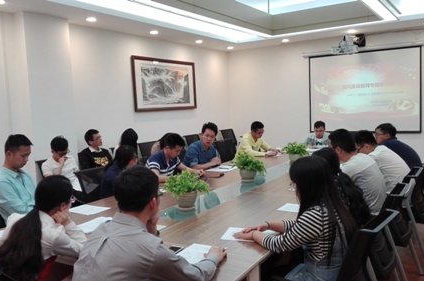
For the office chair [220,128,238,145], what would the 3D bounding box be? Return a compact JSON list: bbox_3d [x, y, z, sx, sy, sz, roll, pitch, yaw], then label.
[{"bbox_3d":[0.570,0.264,8.186,0.580,0.970,0.560,2,7,35],"label":"office chair"}]

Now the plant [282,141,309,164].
[{"bbox_3d":[1.119,0.176,4.832,0.350,0.310,0.350,2,7,35],"label":"plant"}]

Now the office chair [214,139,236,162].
[{"bbox_3d":[0.440,0.502,5.352,0.580,0.930,0.540,2,7,35],"label":"office chair"}]

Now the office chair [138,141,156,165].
[{"bbox_3d":[-0.843,0.535,6.030,0.580,0.970,0.560,2,7,35],"label":"office chair"}]

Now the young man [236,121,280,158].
[{"bbox_3d":[0.742,0.333,5.943,0.780,1.290,0.540,3,8,41],"label":"young man"}]

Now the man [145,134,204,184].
[{"bbox_3d":[-0.420,0.541,3.859,0.720,1.220,0.560,2,7,35],"label":"man"}]

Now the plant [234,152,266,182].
[{"bbox_3d":[0.359,0.265,3.539,0.310,0.280,0.310,-2,6,0],"label":"plant"}]

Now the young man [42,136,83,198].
[{"bbox_3d":[-1.698,0.590,4.376,0.780,1.260,0.520,3,8,38],"label":"young man"}]

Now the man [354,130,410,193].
[{"bbox_3d":[1.659,0.504,3.610,0.720,1.200,0.540,2,7,35],"label":"man"}]

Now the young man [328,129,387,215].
[{"bbox_3d":[1.360,0.560,3.456,0.780,1.320,0.520,2,7,35],"label":"young man"}]

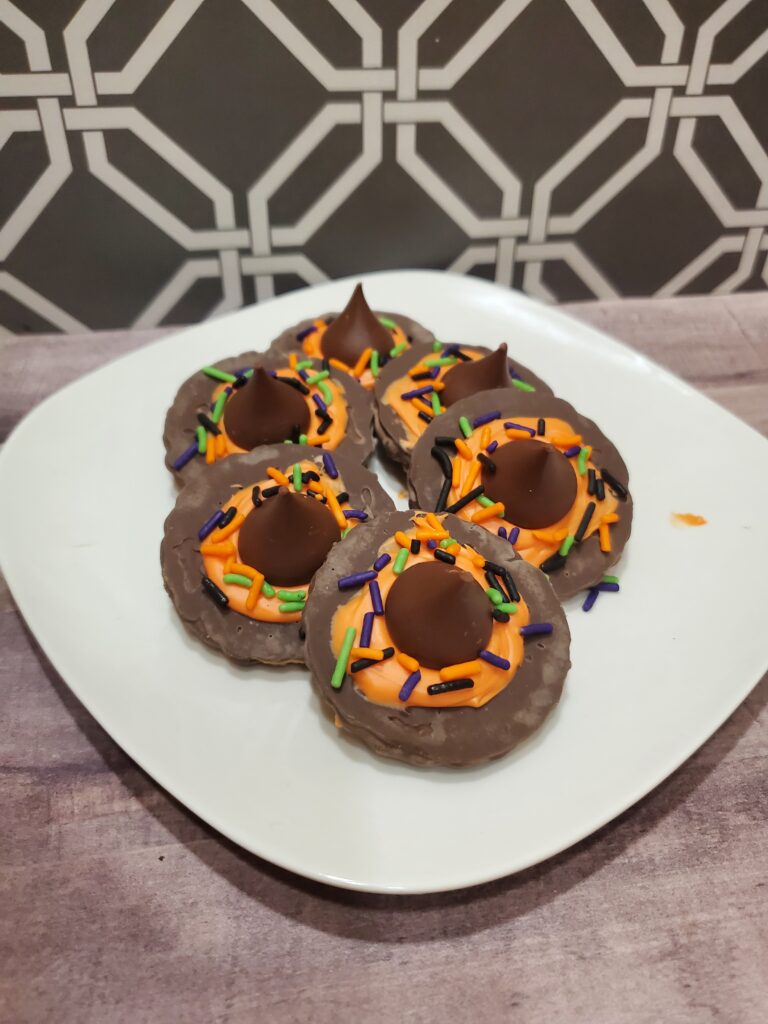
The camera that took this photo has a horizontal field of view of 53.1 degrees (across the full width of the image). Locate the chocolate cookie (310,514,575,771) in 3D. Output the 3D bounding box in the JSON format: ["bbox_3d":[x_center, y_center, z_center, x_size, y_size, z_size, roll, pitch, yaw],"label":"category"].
[{"bbox_3d":[0.013,0.020,0.155,0.058,0.029,0.058,0,56,-13],"label":"chocolate cookie"}]

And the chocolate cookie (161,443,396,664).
[{"bbox_3d":[-0.023,0.003,0.175,0.058,0.029,0.058,0,58,-5],"label":"chocolate cookie"}]

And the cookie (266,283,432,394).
[{"bbox_3d":[-0.010,-0.058,0.246,0.058,0.032,0.058,0,44,1],"label":"cookie"}]

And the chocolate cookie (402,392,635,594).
[{"bbox_3d":[0.036,-0.009,0.185,0.058,0.029,0.058,0,67,-6],"label":"chocolate cookie"}]

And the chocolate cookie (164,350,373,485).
[{"bbox_3d":[-0.030,-0.030,0.204,0.058,0.029,0.058,0,52,-6],"label":"chocolate cookie"}]

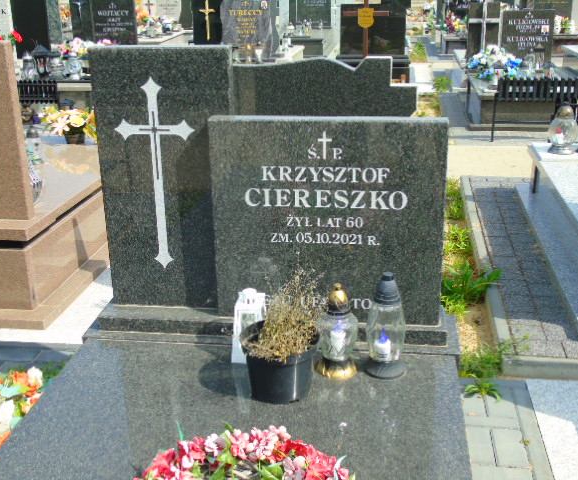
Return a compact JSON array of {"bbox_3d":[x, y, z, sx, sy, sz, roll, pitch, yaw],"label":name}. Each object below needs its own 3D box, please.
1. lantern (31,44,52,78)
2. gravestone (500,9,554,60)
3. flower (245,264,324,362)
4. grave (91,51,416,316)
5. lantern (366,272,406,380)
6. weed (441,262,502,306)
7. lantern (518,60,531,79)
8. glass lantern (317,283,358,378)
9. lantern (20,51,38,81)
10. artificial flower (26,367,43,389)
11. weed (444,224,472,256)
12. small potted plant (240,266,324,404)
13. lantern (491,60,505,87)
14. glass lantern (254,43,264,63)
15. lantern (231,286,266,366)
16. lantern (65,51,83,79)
[{"bbox_3d":[-2.635,-1.907,7.849,0.175,0.314,0.175,2,20,9],"label":"lantern"},{"bbox_3d":[2.755,-2.333,8.496,0.570,0.620,0.090,2,20,9],"label":"gravestone"},{"bbox_3d":[-0.013,0.174,1.727,0.175,0.155,0.165,2,20,9],"label":"flower"},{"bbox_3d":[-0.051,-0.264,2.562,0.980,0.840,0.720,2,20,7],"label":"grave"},{"bbox_3d":[0.241,0.207,1.814,0.105,0.256,0.105,2,20,9],"label":"lantern"},{"bbox_3d":[0.864,0.212,3.520,0.280,0.140,0.260,2,20,9],"label":"weed"},{"bbox_3d":[2.273,-1.631,7.137,0.145,0.200,0.145,2,20,7],"label":"lantern"},{"bbox_3d":[0.138,0.248,2.095,0.118,0.266,0.118,2,20,7],"label":"glass lantern"},{"bbox_3d":[-2.717,-1.817,7.693,0.151,0.290,0.151,2,20,9],"label":"lantern"},{"bbox_3d":[-0.811,0.439,2.362,0.055,0.060,0.055,2,20,7],"label":"artificial flower"},{"bbox_3d":[0.882,0.008,3.871,0.150,0.110,0.150,2,20,7],"label":"weed"},{"bbox_3d":[-0.021,0.238,1.741,0.195,0.272,0.195,2,20,9],"label":"small potted plant"},{"bbox_3d":[1.944,-1.532,6.844,0.135,0.260,0.135,2,20,7],"label":"lantern"},{"bbox_3d":[-0.351,-2.226,8.793,0.115,0.250,0.115,2,20,7],"label":"glass lantern"},{"bbox_3d":[-0.117,0.246,2.195,0.108,0.212,0.108,2,20,7],"label":"lantern"},{"bbox_3d":[-2.216,-1.798,7.612,0.158,0.286,0.158,2,20,9],"label":"lantern"}]

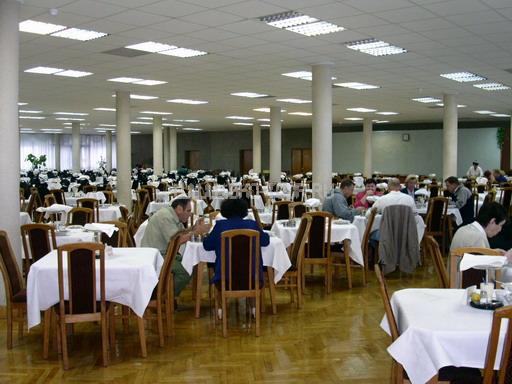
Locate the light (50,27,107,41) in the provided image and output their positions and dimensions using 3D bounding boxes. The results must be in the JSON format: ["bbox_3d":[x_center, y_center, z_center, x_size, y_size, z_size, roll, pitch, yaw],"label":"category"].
[{"bbox_3d":[-2.235,-1.997,7.069,0.570,0.070,0.570,3,5,40],"label":"light"}]

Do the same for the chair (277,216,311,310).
[{"bbox_3d":[0.285,0.755,6.115,0.540,0.980,0.450,-1,4,-12],"label":"chair"}]

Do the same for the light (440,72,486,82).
[{"bbox_3d":[4.154,-2.307,11.226,0.570,0.070,1.150,3,4,41],"label":"light"}]

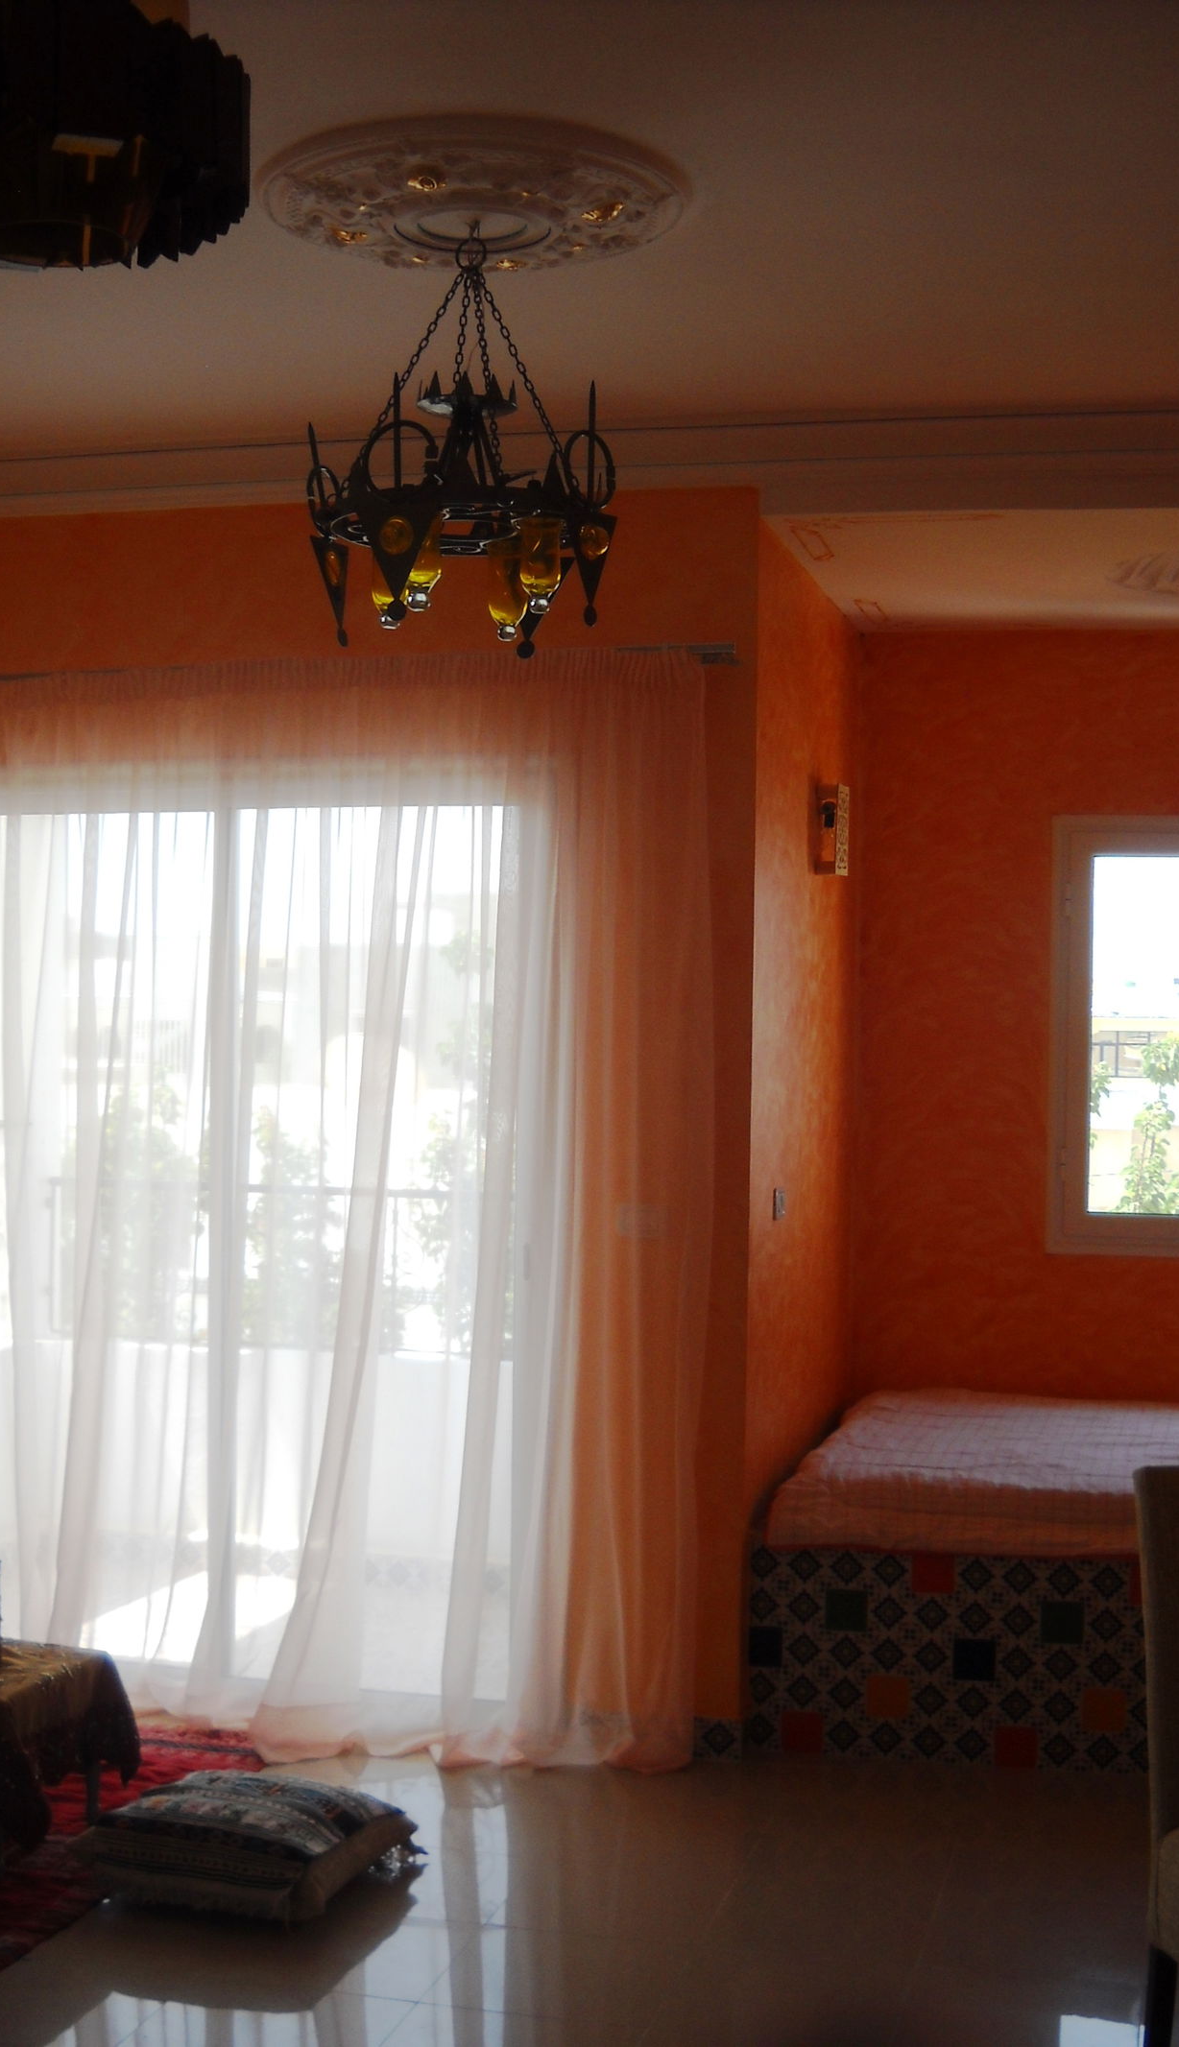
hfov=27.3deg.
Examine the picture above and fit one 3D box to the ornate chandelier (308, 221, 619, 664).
[{"bbox_3d":[-0.207,-0.978,4.027,0.520,0.680,0.520,1,0,0],"label":"ornate chandelier"}]

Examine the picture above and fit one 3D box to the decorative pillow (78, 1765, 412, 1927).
[{"bbox_3d":[-0.689,1.630,4.909,0.520,0.180,0.460,1,0,20],"label":"decorative pillow"}]

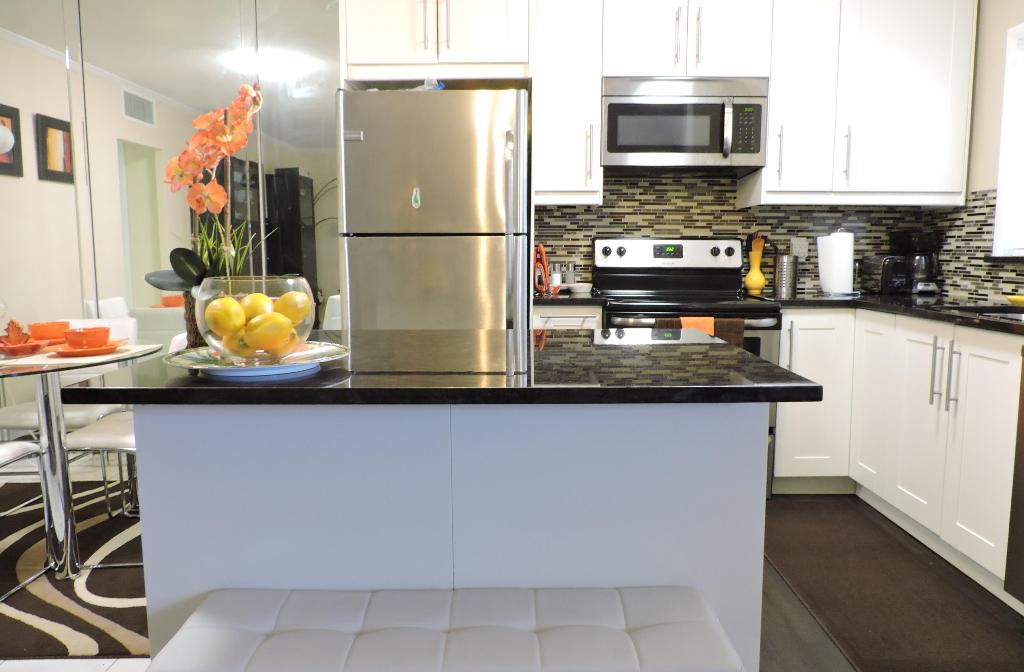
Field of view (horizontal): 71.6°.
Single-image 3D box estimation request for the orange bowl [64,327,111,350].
[{"bbox_3d":[-1.505,0.008,2.522,0.143,0.064,0.143,0,7,0],"label":"orange bowl"}]

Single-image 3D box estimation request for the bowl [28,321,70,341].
[{"bbox_3d":[-1.791,-0.018,2.756,0.143,0.064,0.143,0,7,0],"label":"bowl"}]

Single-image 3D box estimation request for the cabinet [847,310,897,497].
[{"bbox_3d":[1.773,0.272,2.938,0.584,0.745,0.306,0,7,-1],"label":"cabinet"}]

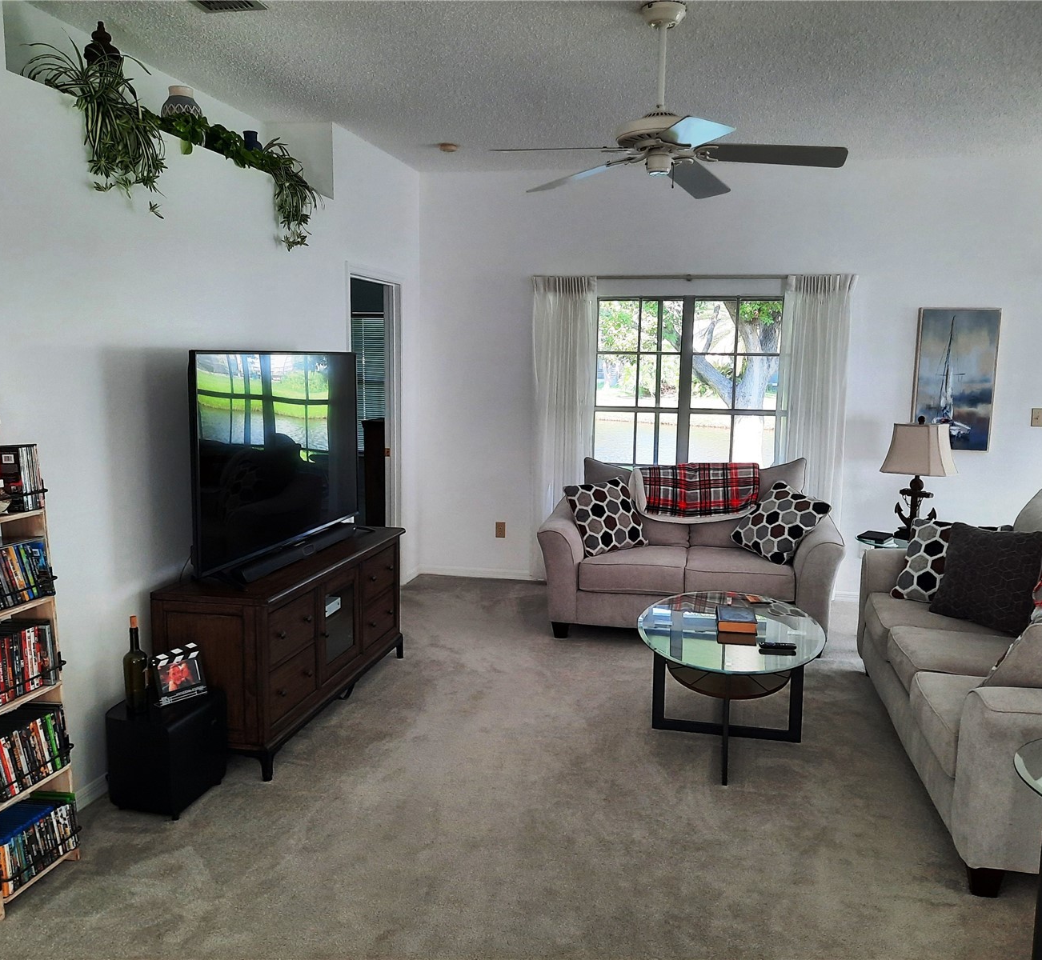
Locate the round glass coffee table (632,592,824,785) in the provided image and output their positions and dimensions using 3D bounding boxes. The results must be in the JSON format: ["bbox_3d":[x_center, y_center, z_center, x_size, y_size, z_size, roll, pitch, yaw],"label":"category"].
[{"bbox_3d":[0.873,0.849,3.908,0.755,0.475,1.210,3,8,12],"label":"round glass coffee table"}]

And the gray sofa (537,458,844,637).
[{"bbox_3d":[0.999,0.396,5.480,1.640,0.970,0.960,2,8,11],"label":"gray sofa"}]

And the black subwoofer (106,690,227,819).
[{"bbox_3d":[-1.259,0.960,3.307,0.265,0.335,0.340,3,8,14],"label":"black subwoofer"}]

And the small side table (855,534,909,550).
[{"bbox_3d":[2.220,0.630,5.377,0.610,0.575,0.610,3,8,12],"label":"small side table"}]

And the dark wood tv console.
[{"bbox_3d":[-1.022,0.691,4.239,0.490,0.672,1.510,2,8,12],"label":"dark wood tv console"}]

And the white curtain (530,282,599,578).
[{"bbox_3d":[0.283,-0.325,6.343,0.435,2.100,0.110,2,8,12],"label":"white curtain"}]

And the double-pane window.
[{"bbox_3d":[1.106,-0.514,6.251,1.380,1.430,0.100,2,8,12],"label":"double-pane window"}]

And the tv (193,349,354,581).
[{"bbox_3d":[-1.067,-0.145,4.197,0.080,0.860,1.520,2,8,12],"label":"tv"}]

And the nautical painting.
[{"bbox_3d":[2.731,-0.627,5.817,0.465,0.885,0.040,2,8,12],"label":"nautical painting"}]

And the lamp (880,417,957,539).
[{"bbox_3d":[2.283,-0.006,5.293,0.370,0.710,0.265,7,10,40],"label":"lamp"}]

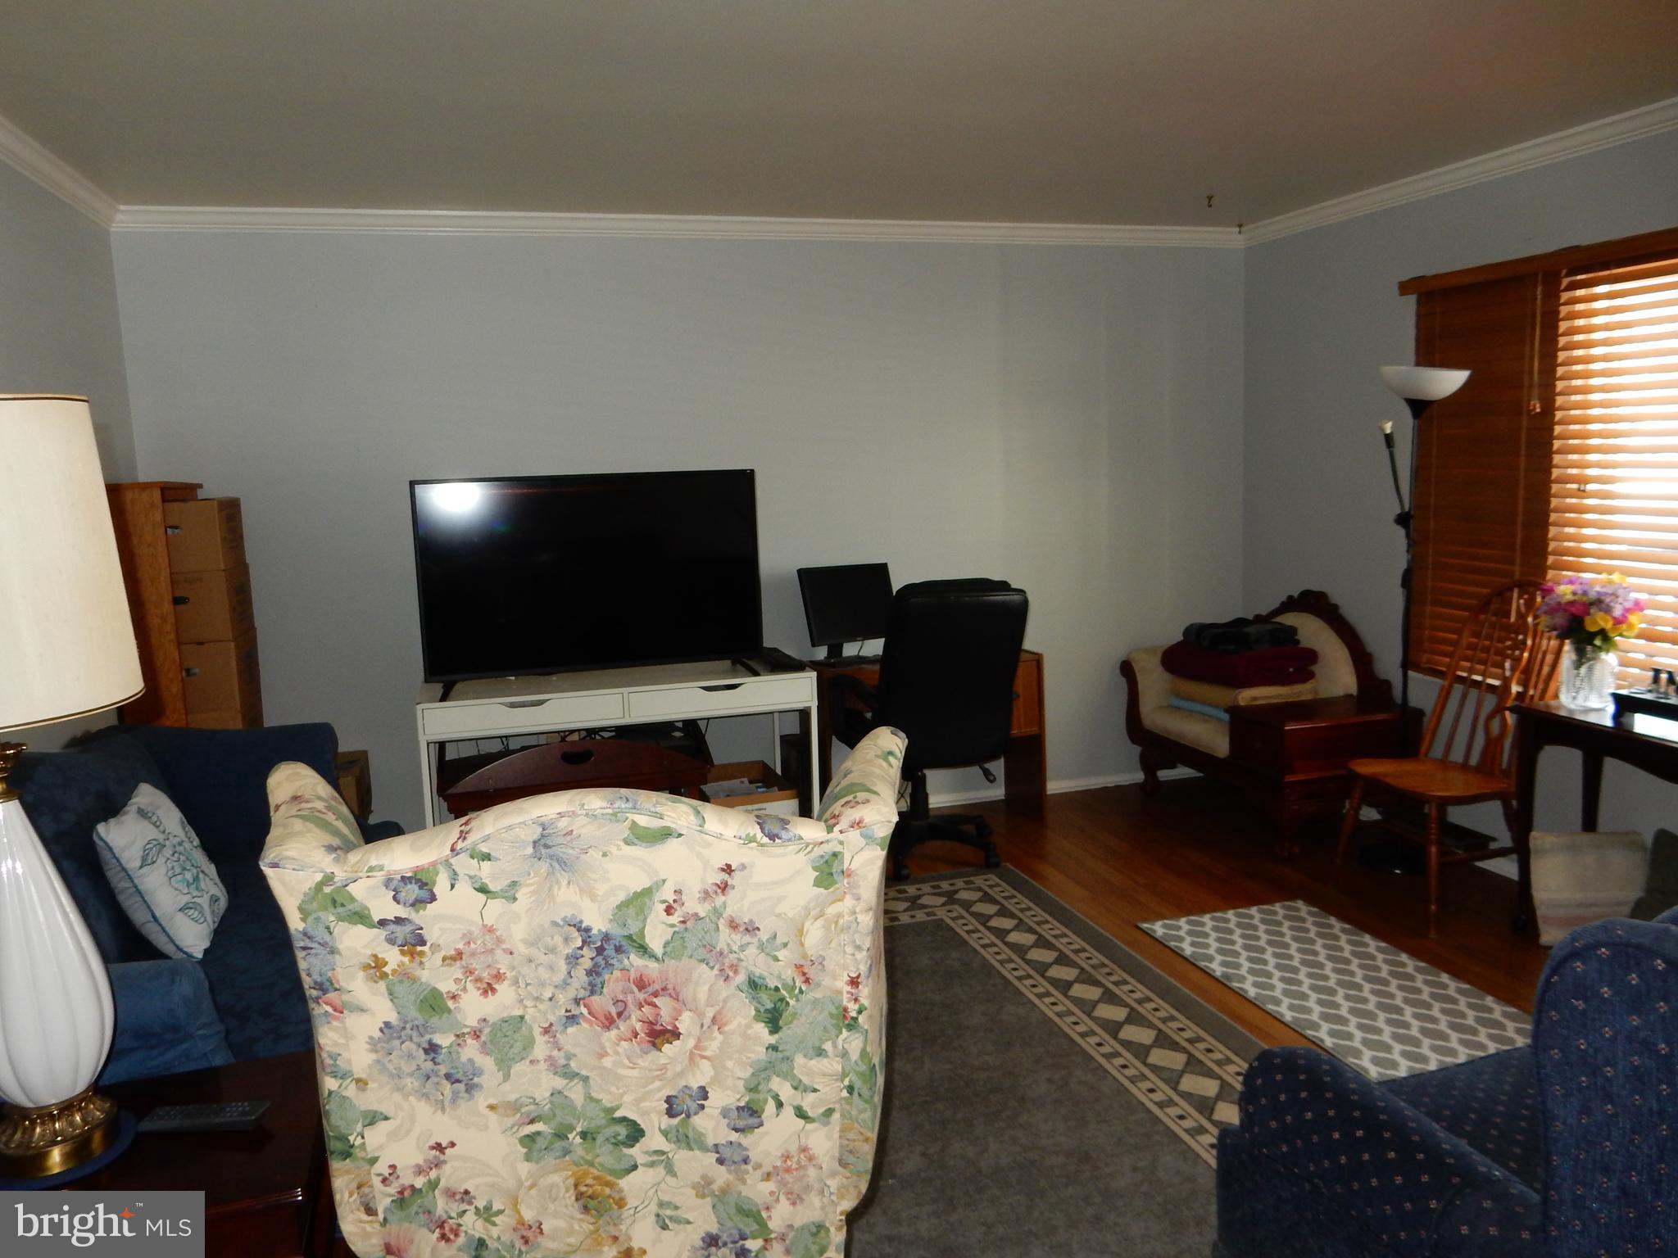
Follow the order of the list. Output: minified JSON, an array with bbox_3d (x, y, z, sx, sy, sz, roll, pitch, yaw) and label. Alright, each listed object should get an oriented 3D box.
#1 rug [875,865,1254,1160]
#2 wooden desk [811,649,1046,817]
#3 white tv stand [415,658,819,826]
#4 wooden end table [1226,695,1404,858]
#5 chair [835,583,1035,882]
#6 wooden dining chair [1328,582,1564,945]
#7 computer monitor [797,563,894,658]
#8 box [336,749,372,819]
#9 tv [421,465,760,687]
[{"bbox_3d":[0.016,1.119,2.787,2.150,0.010,2.850,-5,9,-17],"label":"rug"},{"bbox_3d":[0.321,0.453,4.870,0.930,0.710,0.410,-5,9,-17],"label":"wooden desk"},{"bbox_3d":[-0.783,0.541,4.365,1.320,0.767,0.590,-5,9,-17],"label":"white tv stand"},{"bbox_3d":[1.812,0.552,4.640,0.510,0.490,0.320,-5,9,-17],"label":"wooden end table"},{"bbox_3d":[0.336,0.327,4.446,0.660,1.080,0.690,-5,9,-20],"label":"chair"},{"bbox_3d":[1.934,0.377,3.841,0.550,1.030,0.480,-5,9,-20],"label":"wooden dining chair"},{"bbox_3d":[0.030,-0.060,4.688,0.400,0.370,0.180,-6,9,-27],"label":"computer monitor"},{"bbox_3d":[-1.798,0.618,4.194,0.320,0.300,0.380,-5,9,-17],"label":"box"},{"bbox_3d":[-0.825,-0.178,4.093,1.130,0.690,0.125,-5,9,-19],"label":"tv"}]

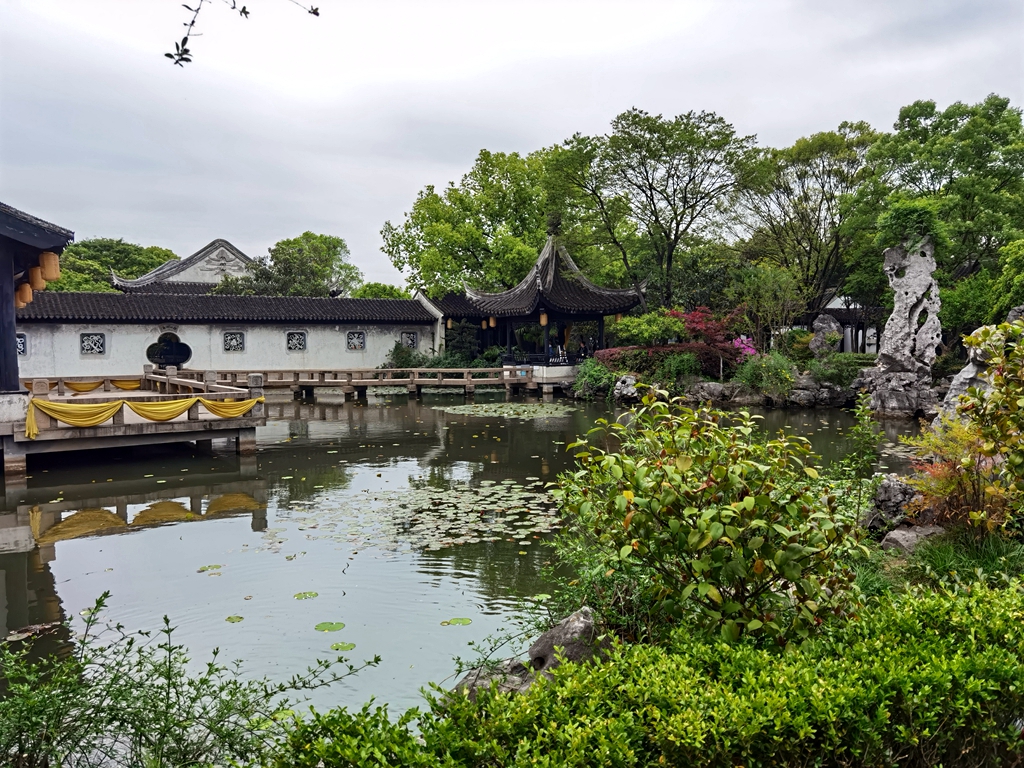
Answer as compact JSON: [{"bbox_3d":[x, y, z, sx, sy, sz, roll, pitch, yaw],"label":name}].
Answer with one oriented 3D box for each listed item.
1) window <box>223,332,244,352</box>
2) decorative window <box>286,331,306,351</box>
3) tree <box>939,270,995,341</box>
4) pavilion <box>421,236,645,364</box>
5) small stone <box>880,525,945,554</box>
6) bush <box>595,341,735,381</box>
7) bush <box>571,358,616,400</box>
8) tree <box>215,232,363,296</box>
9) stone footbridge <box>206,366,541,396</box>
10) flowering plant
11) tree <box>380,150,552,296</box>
[{"bbox_3d":[-14.758,-2.208,42.400,1.080,1.070,0.150,-2,3,-30],"label":"window"},{"bbox_3d":[-9.422,-1.876,35.000,0.860,0.820,0.140,-2,5,-33],"label":"decorative window"},{"bbox_3d":[16.430,-2.415,29.000,2.600,3.550,2.500,1,3,30],"label":"tree"},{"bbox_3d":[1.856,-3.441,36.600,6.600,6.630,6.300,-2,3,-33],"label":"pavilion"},{"bbox_3d":[3.310,1.285,6.600,0.530,0.260,0.380,0,4,0],"label":"small stone"},{"bbox_3d":[5.610,-0.853,29.000,5.100,1.350,2.000,0,4,0],"label":"bush"},{"bbox_3d":[3.026,-0.202,29.300,1.600,1.600,1.400,0,4,0],"label":"bush"},{"bbox_3d":[-14.616,-5.250,52.000,9.000,9.220,8.500,-2,3,-16],"label":"tree"},{"bbox_3d":[-5.492,-0.078,31.000,12.800,1.150,2.100,0,4,0],"label":"stone footbridge"},{"bbox_3d":[8.442,-1.289,29.000,0.900,0.850,0.800,0,4,0],"label":"flowering plant"},{"bbox_3d":[-2.848,-7.777,50.000,10.500,13.920,10.000,-1,3,-3],"label":"tree"}]

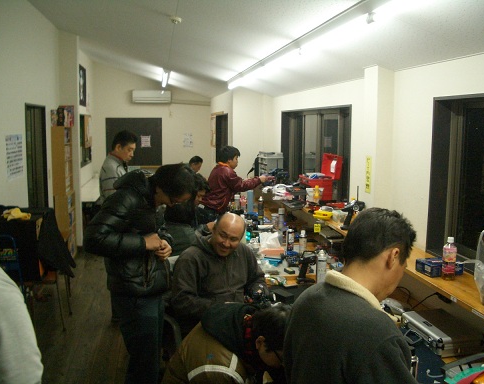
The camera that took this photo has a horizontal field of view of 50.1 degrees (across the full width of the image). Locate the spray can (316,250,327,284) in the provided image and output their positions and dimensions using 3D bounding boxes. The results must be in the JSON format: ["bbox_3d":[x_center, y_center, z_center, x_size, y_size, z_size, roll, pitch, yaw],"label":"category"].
[{"bbox_3d":[0.473,0.458,3.080,0.057,0.220,0.057,0,8,0],"label":"spray can"}]

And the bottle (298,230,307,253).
[{"bbox_3d":[0.499,0.412,4.308,0.062,0.200,0.062,0,8,0],"label":"bottle"}]

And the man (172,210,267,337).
[{"bbox_3d":[-0.060,0.727,2.900,0.600,1.200,0.800,-6,10,-38],"label":"man"}]

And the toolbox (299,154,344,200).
[{"bbox_3d":[0.734,-0.142,4.989,0.300,0.440,0.480,-1,8,-9],"label":"toolbox"}]

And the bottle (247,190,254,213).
[{"bbox_3d":[0.090,0.112,5.500,0.066,0.250,0.066,-1,8,-9],"label":"bottle"}]

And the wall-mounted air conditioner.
[{"bbox_3d":[-1.750,-1.851,10.097,0.760,0.260,0.210,-1,8,-9],"label":"wall-mounted air conditioner"}]

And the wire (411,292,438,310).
[{"bbox_3d":[0.998,0.598,2.869,0.090,0.110,0.160,-1,8,-9],"label":"wire"}]

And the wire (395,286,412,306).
[{"bbox_3d":[0.842,0.548,2.700,0.060,0.100,0.110,-1,8,-9],"label":"wire"}]

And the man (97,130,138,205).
[{"bbox_3d":[-1.035,0.254,4.302,0.400,1.660,0.520,1,8,7],"label":"man"}]

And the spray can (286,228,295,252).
[{"bbox_3d":[0.400,0.406,4.322,0.058,0.205,0.058,0,8,0],"label":"spray can"}]

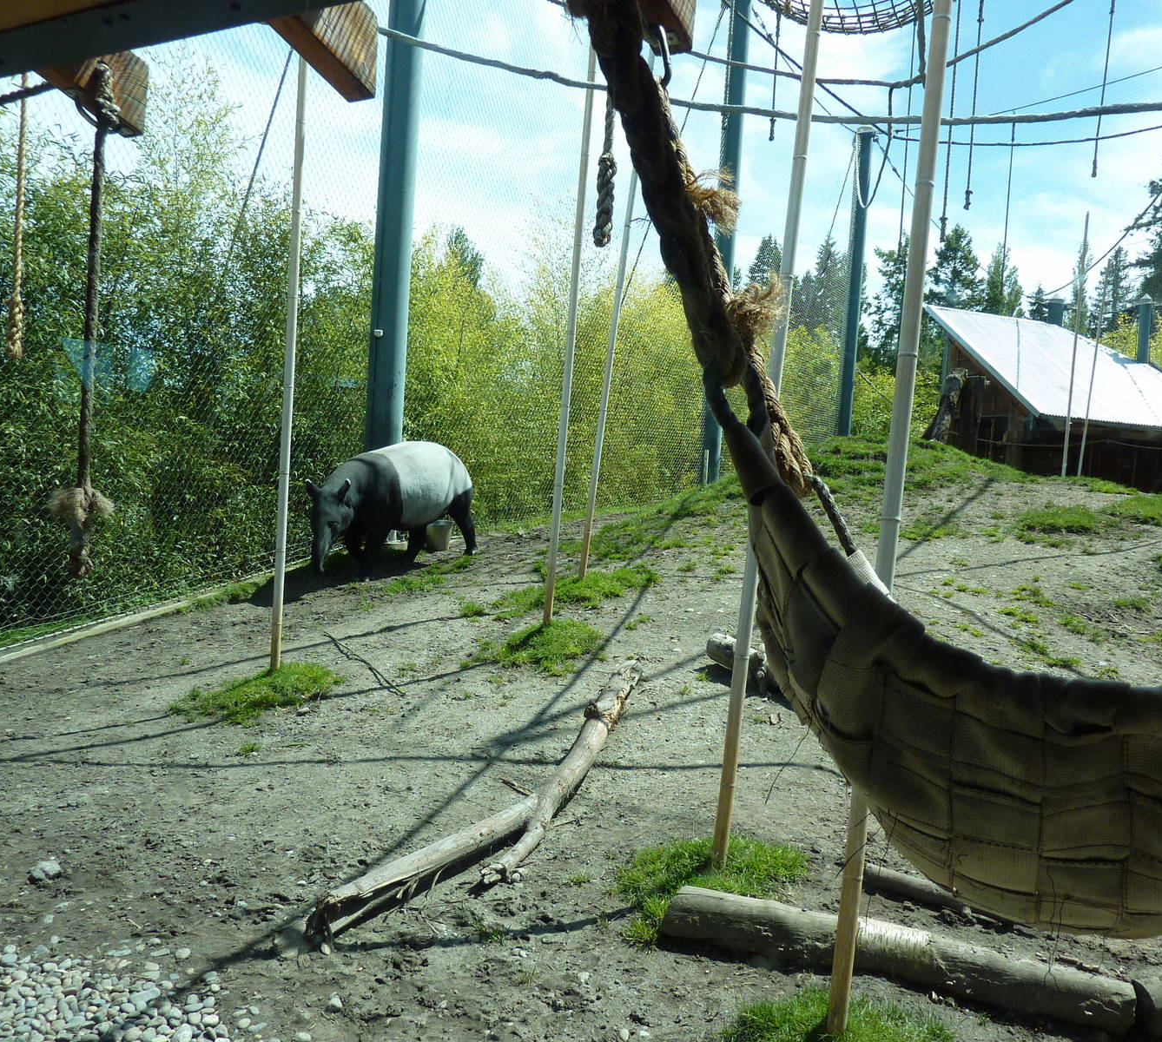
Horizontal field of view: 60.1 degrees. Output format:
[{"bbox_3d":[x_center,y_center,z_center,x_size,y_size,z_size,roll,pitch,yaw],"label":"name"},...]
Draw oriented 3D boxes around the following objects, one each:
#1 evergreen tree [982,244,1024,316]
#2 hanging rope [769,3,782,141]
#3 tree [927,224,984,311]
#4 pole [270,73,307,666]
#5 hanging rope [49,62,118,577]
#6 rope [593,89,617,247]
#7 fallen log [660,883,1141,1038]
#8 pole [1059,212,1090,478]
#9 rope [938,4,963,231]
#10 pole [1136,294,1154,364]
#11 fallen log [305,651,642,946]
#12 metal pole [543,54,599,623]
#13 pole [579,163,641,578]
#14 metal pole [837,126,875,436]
[{"bbox_3d":[19.788,-6.535,48.304,3.000,13.500,3.000,3,3,0],"label":"evergreen tree"},{"bbox_3d":[2.028,-4.690,10.469,0.050,1.420,0.050,3,3,0],"label":"hanging rope"},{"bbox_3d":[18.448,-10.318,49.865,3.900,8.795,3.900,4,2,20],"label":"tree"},{"bbox_3d":[-1.625,-0.997,5.616,0.053,3.700,0.053,3,3,0],"label":"pole"},{"bbox_3d":[-1.433,-0.586,2.957,0.180,1.494,0.130,3,2,-26],"label":"hanging rope"},{"bbox_3d":[0.102,-1.367,3.891,0.068,0.605,0.068,3,2,0],"label":"rope"},{"bbox_3d":[0.954,1.358,3.120,1.397,0.165,0.180,6,3,16],"label":"fallen log"},{"bbox_3d":[6.128,-2.189,12.421,0.050,3.320,0.050,4,3,0],"label":"pole"},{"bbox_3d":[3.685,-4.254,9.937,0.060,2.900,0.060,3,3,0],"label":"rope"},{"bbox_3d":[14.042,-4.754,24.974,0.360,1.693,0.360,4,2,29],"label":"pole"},{"bbox_3d":[-0.155,0.987,4.206,0.467,0.170,2.575,3,13,26],"label":"fallen log"},{"bbox_3d":[-0.069,-1.135,6.295,0.056,3.636,0.056,5,2,-1],"label":"metal pole"},{"bbox_3d":[0.267,-1.488,7.711,0.053,3.900,0.053,8,3,0],"label":"pole"},{"bbox_3d":[6.768,-5.835,24.881,0.330,7.821,0.330,4,2,14],"label":"metal pole"}]

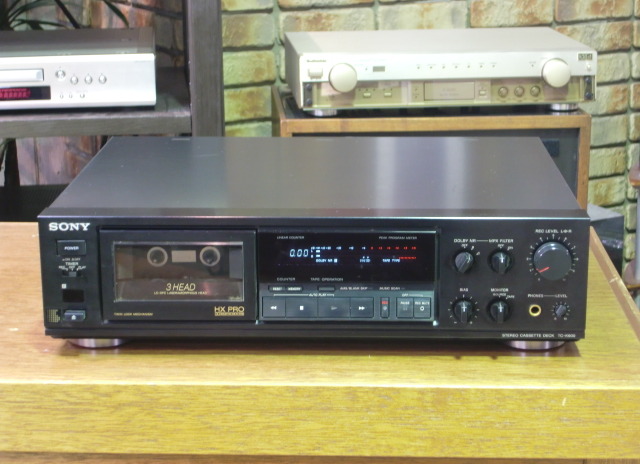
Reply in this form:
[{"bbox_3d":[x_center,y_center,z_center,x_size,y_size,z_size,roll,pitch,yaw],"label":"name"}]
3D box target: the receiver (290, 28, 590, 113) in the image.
[{"bbox_3d":[0.173,-0.243,2.221,0.430,0.092,0.304,-2,15,-5],"label":"receiver"}]

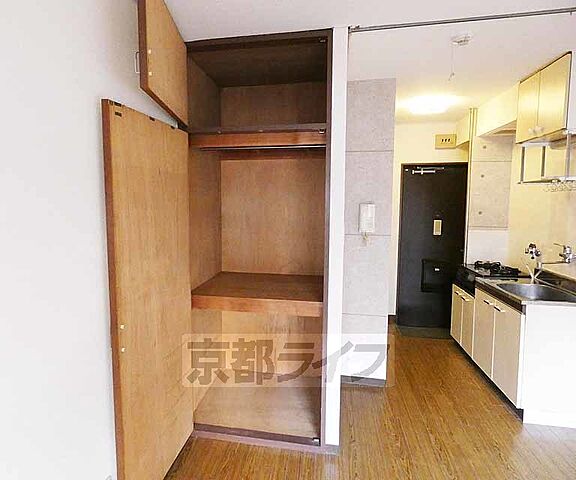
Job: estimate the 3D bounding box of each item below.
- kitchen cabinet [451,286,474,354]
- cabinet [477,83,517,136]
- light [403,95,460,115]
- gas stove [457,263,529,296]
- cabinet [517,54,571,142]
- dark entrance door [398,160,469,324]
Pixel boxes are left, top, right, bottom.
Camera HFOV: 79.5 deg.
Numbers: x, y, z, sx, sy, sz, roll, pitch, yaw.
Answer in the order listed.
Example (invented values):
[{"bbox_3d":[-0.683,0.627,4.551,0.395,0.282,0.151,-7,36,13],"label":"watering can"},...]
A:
[{"bbox_3d":[1.924,0.792,3.308,0.512,0.618,0.525,0,6,7],"label":"kitchen cabinet"},{"bbox_3d":[1.965,-1.093,2.973,0.340,0.265,0.810,1,5,9],"label":"cabinet"},{"bbox_3d":[1.307,-1.213,3.145,0.443,0.103,0.443,0,6,7],"label":"light"},{"bbox_3d":[1.899,0.359,3.265,0.466,0.252,0.525,0,6,7],"label":"gas stove"},{"bbox_3d":[1.938,-0.964,2.427,0.319,0.464,0.577,0,6,7],"label":"cabinet"},{"bbox_3d":[1.726,0.090,4.153,0.757,1.983,0.072,0,6,7],"label":"dark entrance door"}]

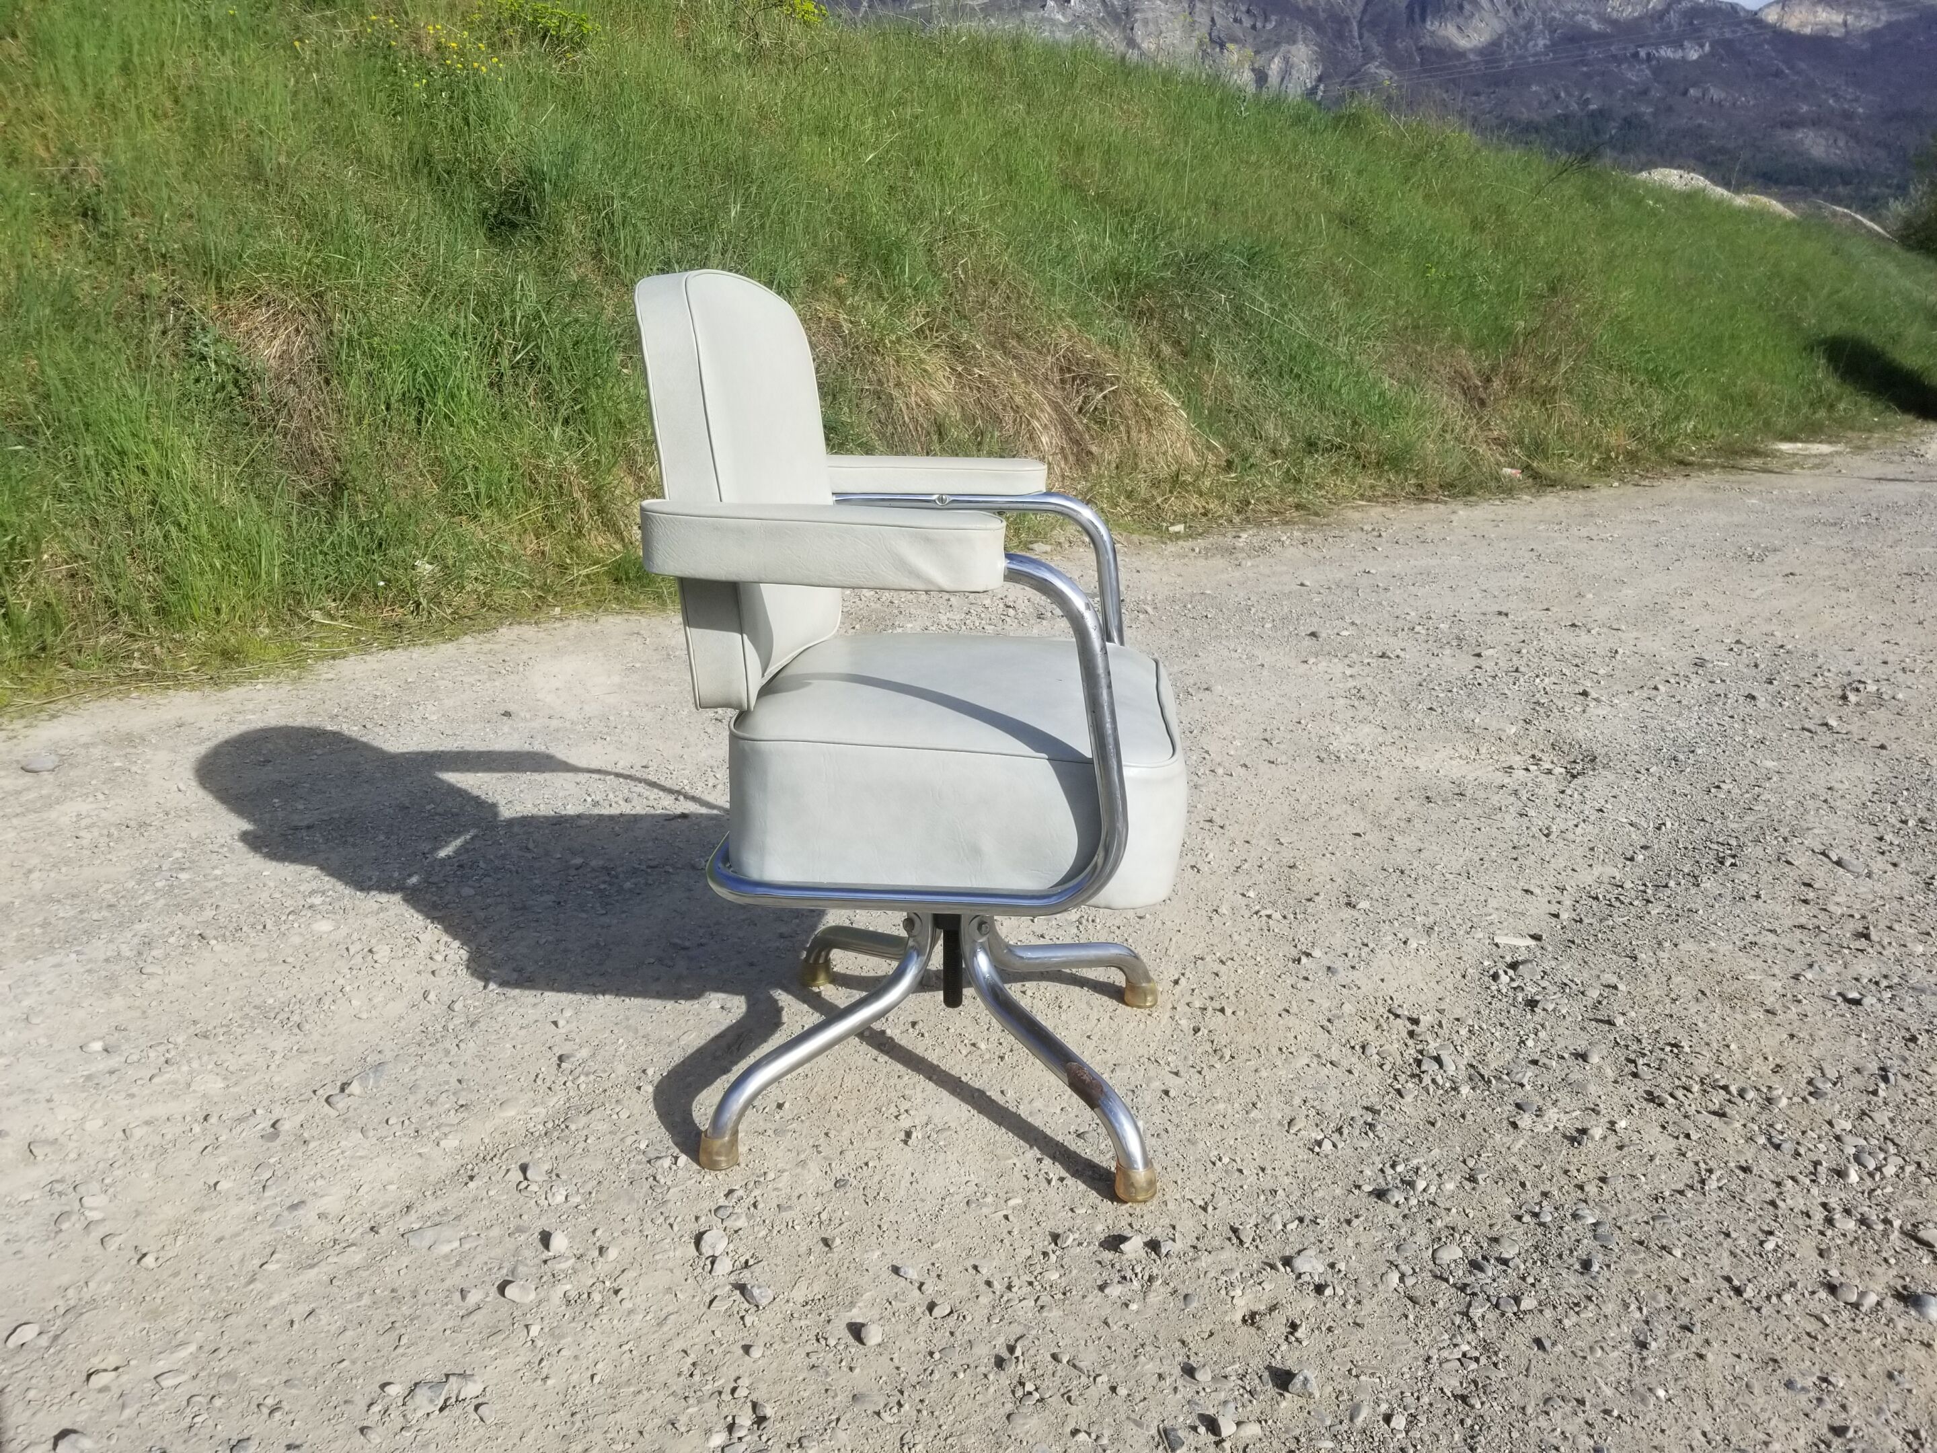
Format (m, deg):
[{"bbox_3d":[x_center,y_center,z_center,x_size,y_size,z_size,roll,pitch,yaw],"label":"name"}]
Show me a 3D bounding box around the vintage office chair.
[{"bbox_3d":[-0.030,-0.024,1.607,0.546,0.912,0.554,2,16,7],"label":"vintage office chair"}]

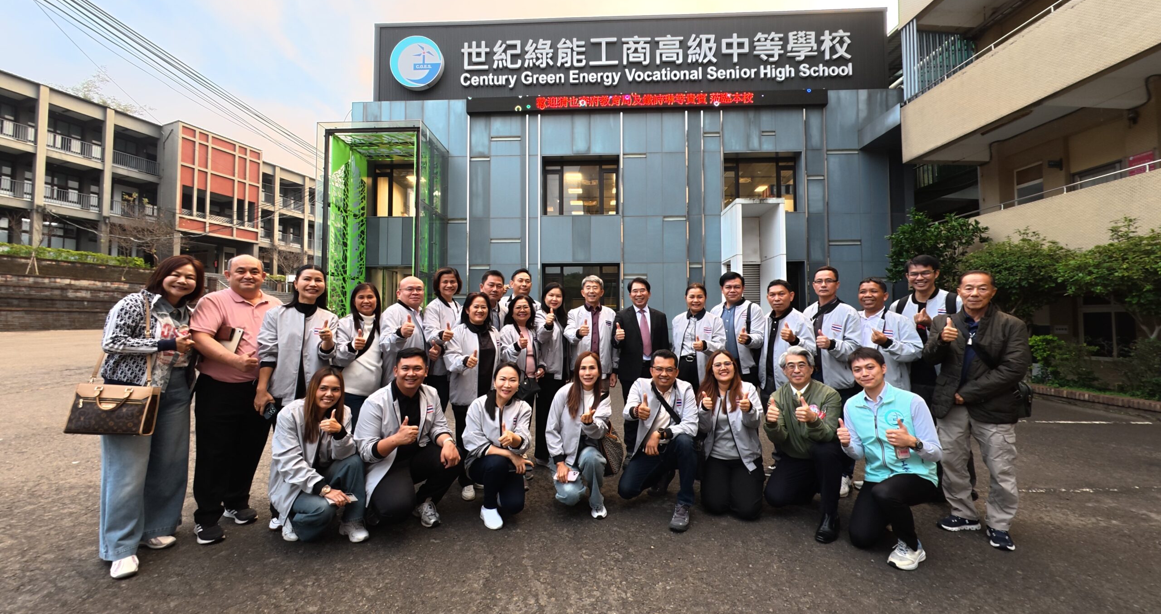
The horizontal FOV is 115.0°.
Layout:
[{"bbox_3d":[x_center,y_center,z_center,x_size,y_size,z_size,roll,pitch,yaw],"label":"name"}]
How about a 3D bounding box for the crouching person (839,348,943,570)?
[{"bbox_3d":[1.855,0.815,2.239,0.550,1.130,0.680,-1,-2,38],"label":"crouching person"}]

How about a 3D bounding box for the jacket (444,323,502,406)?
[{"bbox_3d":[-0.790,0.417,2.729,0.420,0.590,0.310,1,-2,-22],"label":"jacket"}]

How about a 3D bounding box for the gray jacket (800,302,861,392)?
[{"bbox_3d":[1.910,0.279,2.793,0.450,0.650,0.310,-2,-2,42],"label":"gray jacket"}]

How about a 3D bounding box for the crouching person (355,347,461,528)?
[{"bbox_3d":[-1.120,0.835,2.501,0.640,1.120,0.680,0,-2,-20],"label":"crouching person"}]

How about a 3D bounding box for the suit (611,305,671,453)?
[{"bbox_3d":[0.535,0.647,3.222,0.510,1.340,0.310,0,-2,3],"label":"suit"}]

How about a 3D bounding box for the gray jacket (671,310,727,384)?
[{"bbox_3d":[0.928,0.319,2.920,0.440,0.580,0.320,-1,-2,24],"label":"gray jacket"}]

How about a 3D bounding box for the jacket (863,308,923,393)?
[{"bbox_3d":[2.340,0.323,2.800,0.360,0.630,0.470,1,-2,-38],"label":"jacket"}]

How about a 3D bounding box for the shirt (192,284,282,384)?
[{"bbox_3d":[-2.185,0.175,2.340,0.340,0.620,0.490,-1,-2,33],"label":"shirt"}]

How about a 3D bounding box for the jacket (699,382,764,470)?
[{"bbox_3d":[1.030,0.813,2.520,0.450,0.600,0.360,-1,-2,25],"label":"jacket"}]

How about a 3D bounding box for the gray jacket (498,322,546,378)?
[{"bbox_3d":[-0.465,0.377,2.950,0.400,0.525,0.300,1,-2,-20],"label":"gray jacket"}]

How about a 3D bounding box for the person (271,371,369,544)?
[{"bbox_3d":[-1.660,0.881,2.354,0.550,1.000,0.600,1,-2,-38],"label":"person"}]

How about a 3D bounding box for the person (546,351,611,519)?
[{"bbox_3d":[-0.010,0.868,2.585,0.440,1.040,0.560,0,-2,-12],"label":"person"}]

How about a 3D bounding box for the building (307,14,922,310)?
[{"bbox_3d":[1.500,-4.067,15.730,19.200,11.700,9.600,0,-2,2],"label":"building"}]

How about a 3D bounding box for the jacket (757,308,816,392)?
[{"bbox_3d":[1.641,0.343,2.940,0.460,0.650,0.340,-2,-2,42],"label":"jacket"}]

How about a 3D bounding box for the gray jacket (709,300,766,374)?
[{"bbox_3d":[1.319,0.245,3.080,0.480,0.630,0.300,-1,-2,32],"label":"gray jacket"}]

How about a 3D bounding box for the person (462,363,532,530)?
[{"bbox_3d":[-0.585,0.880,2.550,0.470,1.030,0.640,0,-2,-16],"label":"person"}]

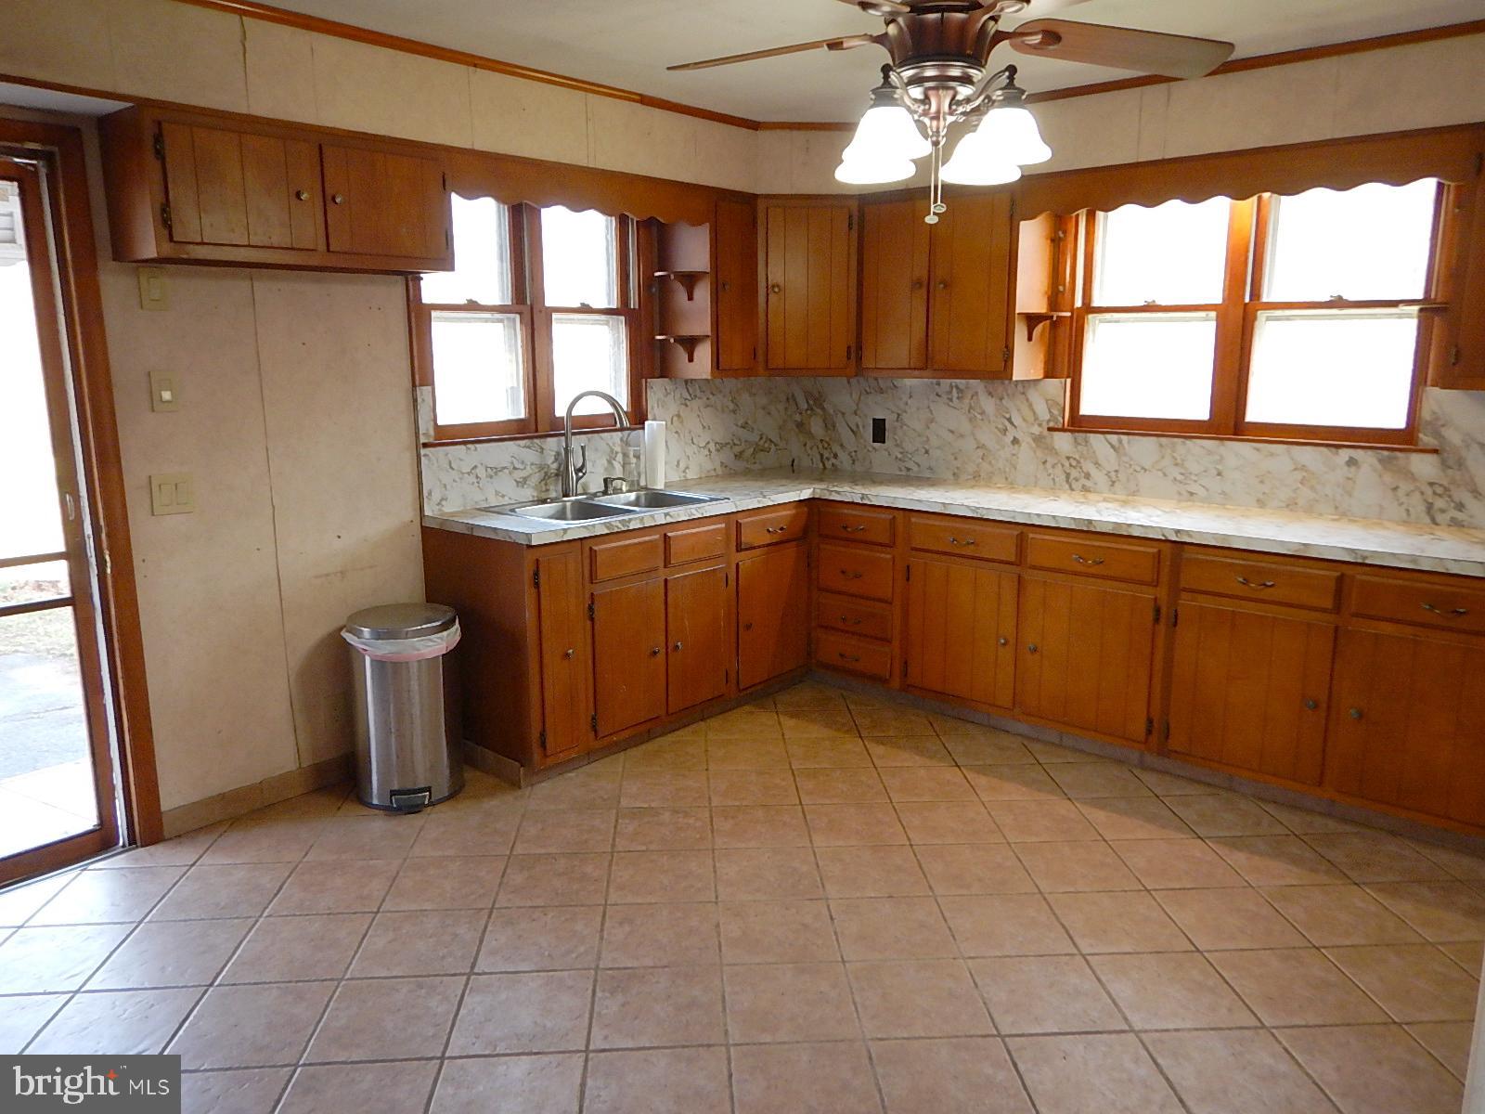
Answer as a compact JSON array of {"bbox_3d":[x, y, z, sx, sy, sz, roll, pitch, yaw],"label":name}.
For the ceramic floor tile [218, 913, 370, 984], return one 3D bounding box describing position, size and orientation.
[{"bbox_3d":[-1.128,0.999,2.625,0.302,0.010,0.302,-1,11,-3],"label":"ceramic floor tile"}]

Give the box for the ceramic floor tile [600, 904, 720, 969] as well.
[{"bbox_3d":[-0.214,1.000,2.717,0.303,0.010,0.303,-1,11,-3],"label":"ceramic floor tile"}]

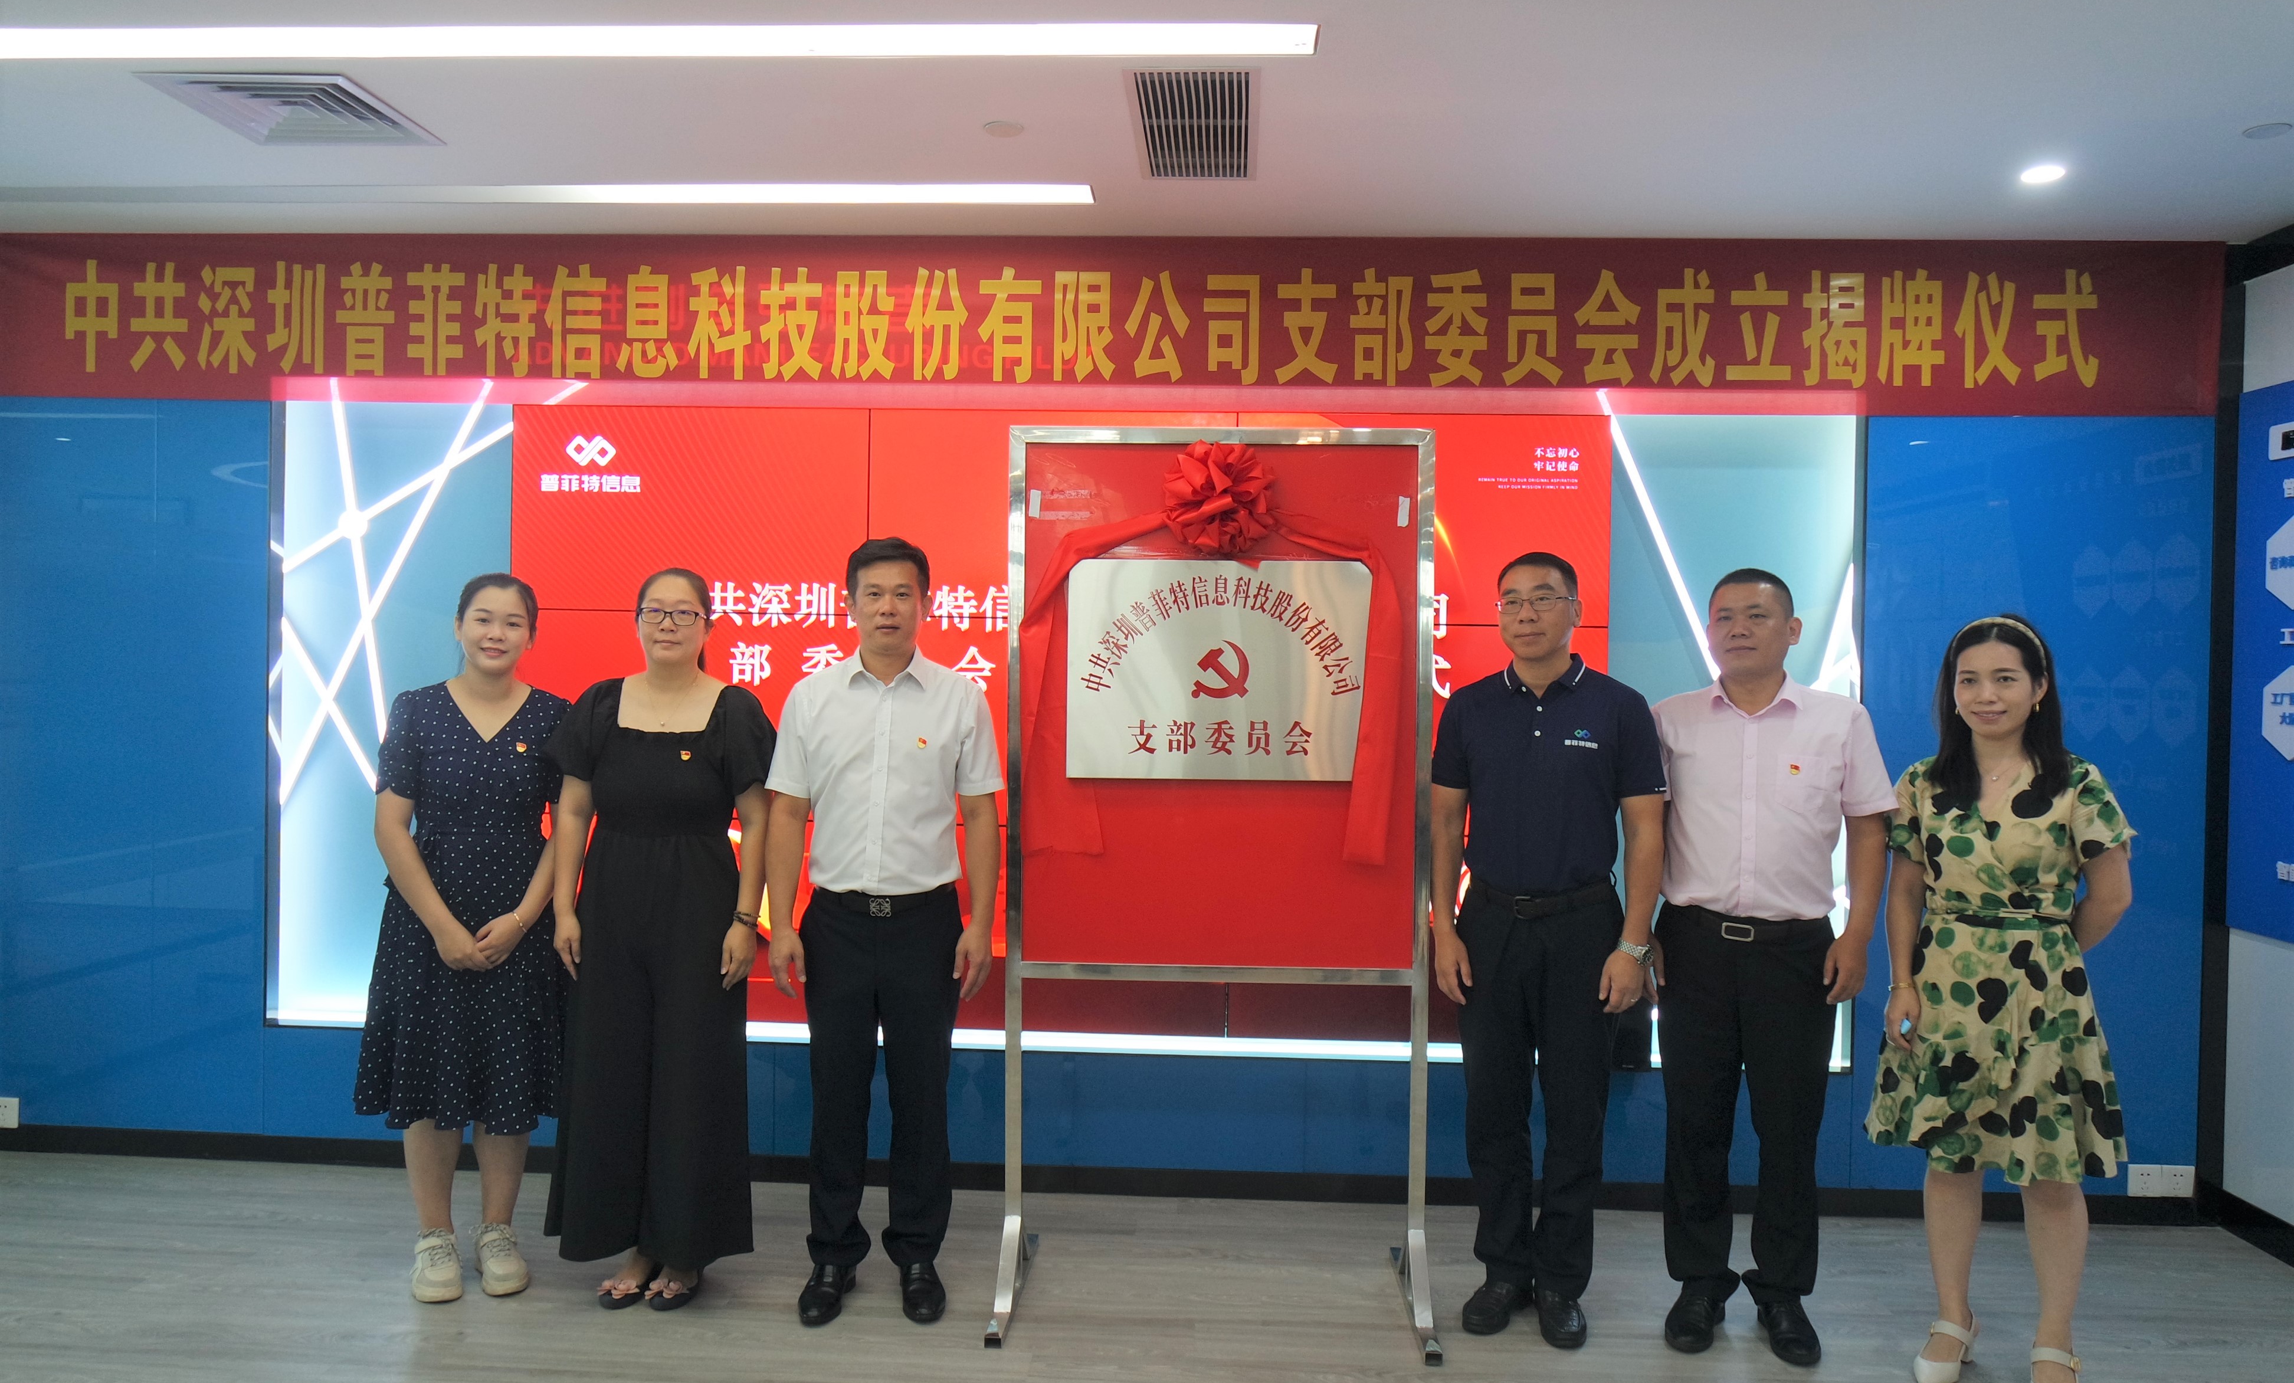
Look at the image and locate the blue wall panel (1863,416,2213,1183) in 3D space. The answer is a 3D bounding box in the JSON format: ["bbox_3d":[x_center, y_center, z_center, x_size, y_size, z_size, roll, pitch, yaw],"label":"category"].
[{"bbox_3d":[2.377,0.302,4.128,0.912,2.089,0.060,1,1,3],"label":"blue wall panel"}]

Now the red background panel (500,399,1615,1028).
[{"bbox_3d":[-0.268,0.081,4.274,3.054,1.720,0.080,1,1,3],"label":"red background panel"}]

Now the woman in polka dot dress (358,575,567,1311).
[{"bbox_3d":[-1.616,0.550,3.607,0.461,1.651,0.360,1,1,-22],"label":"woman in polka dot dress"}]

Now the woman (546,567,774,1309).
[{"bbox_3d":[-1.142,0.549,3.574,0.492,1.669,0.340,1,1,-9],"label":"woman"}]

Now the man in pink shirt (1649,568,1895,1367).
[{"bbox_3d":[1.381,0.580,3.397,0.494,1.699,0.330,1,1,23],"label":"man in pink shirt"}]

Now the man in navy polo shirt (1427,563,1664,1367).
[{"bbox_3d":[0.903,0.552,3.466,0.503,1.736,0.330,1,1,24],"label":"man in navy polo shirt"}]

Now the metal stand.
[{"bbox_3d":[0.170,0.403,3.516,0.970,2.008,0.585,1,1,3],"label":"metal stand"}]

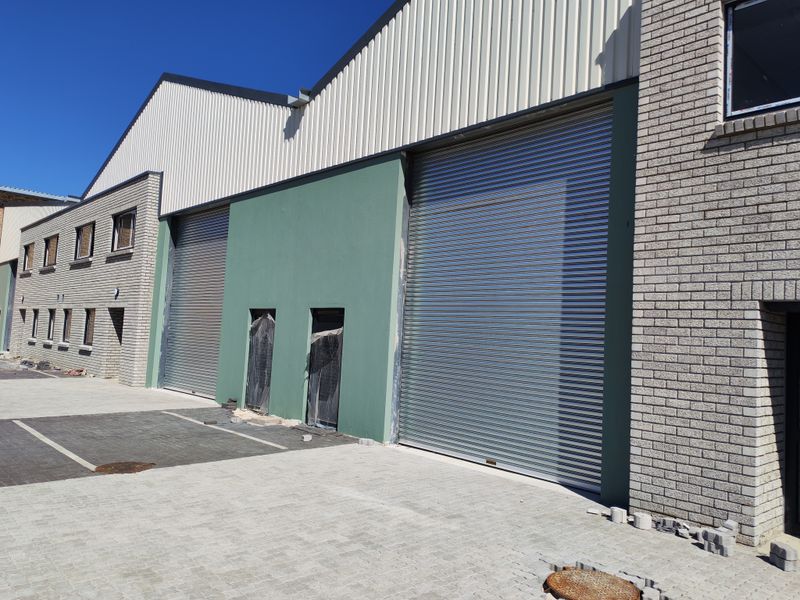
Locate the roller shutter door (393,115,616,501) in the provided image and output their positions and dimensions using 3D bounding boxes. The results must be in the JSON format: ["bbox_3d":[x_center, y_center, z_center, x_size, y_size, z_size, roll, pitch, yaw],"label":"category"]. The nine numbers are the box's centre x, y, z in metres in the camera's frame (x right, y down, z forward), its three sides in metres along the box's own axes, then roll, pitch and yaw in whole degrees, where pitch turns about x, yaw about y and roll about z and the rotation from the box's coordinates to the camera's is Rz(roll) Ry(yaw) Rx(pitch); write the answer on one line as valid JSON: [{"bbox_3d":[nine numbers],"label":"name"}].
[{"bbox_3d":[1.327,-0.053,8.553,0.120,4.625,3.640,6,-5,-42],"label":"roller shutter door"}]

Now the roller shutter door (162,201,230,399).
[{"bbox_3d":[-4.980,0.031,15.583,0.120,4.625,3.670,6,-5,-42],"label":"roller shutter door"}]

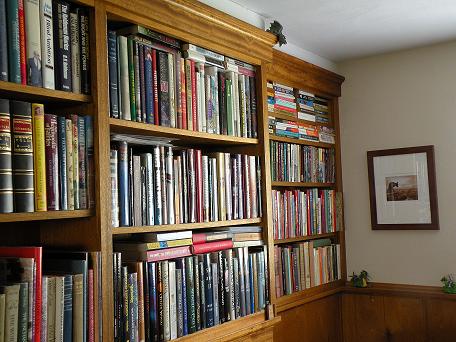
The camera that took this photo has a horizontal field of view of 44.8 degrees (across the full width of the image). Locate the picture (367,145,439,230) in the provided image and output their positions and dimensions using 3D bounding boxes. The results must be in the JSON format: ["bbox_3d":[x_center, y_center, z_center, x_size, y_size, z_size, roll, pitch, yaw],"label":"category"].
[{"bbox_3d":[0.907,0.095,2.867,0.349,0.419,0.025,-5,-4,37],"label":"picture"}]

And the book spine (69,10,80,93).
[{"bbox_3d":[-0.470,-0.315,1.539,0.145,0.220,0.025,-5,-4,37],"label":"book spine"}]

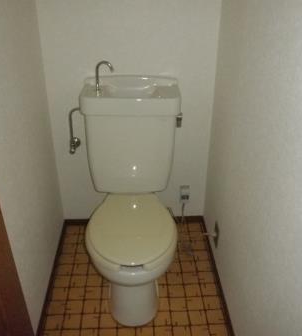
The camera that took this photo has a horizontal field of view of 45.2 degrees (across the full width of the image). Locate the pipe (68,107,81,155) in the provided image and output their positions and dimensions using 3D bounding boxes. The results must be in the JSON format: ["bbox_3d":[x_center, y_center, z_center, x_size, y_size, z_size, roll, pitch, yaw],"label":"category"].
[{"bbox_3d":[-0.367,-0.191,1.801,0.081,0.262,0.085,-1,28,-3],"label":"pipe"}]

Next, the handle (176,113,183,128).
[{"bbox_3d":[0.130,-0.222,1.693,0.040,0.065,0.062,-1,28,-3],"label":"handle"}]

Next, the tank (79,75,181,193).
[{"bbox_3d":[-0.094,-0.153,1.764,0.445,0.535,0.204,-1,28,-3],"label":"tank"}]

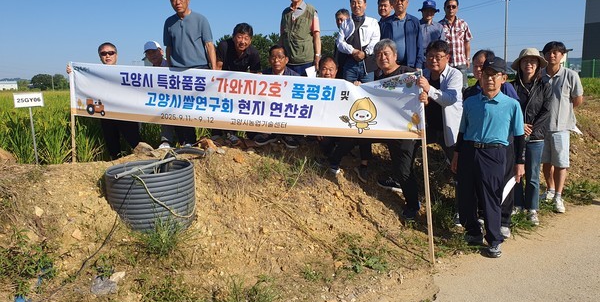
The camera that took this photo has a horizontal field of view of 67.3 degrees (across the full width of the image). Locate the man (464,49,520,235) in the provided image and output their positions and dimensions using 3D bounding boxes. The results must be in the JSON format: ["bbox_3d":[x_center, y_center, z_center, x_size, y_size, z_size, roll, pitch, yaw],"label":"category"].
[{"bbox_3d":[1.825,-0.075,4.297,0.550,1.757,0.360,2,10,25],"label":"man"}]

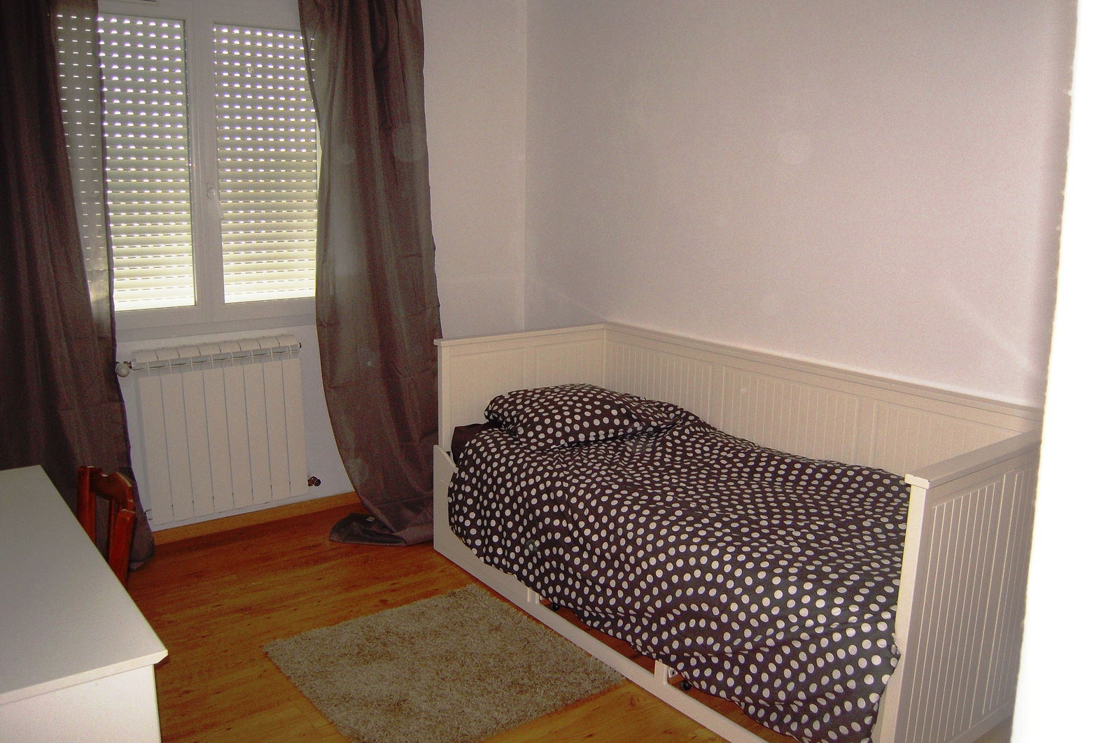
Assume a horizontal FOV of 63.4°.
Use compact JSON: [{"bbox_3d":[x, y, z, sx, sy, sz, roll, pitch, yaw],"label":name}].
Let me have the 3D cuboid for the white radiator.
[{"bbox_3d":[-1.341,0.224,3.620,0.638,0.675,0.095,-8,15,-37],"label":"white radiator"}]

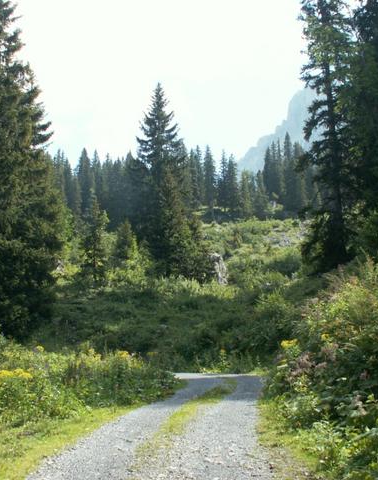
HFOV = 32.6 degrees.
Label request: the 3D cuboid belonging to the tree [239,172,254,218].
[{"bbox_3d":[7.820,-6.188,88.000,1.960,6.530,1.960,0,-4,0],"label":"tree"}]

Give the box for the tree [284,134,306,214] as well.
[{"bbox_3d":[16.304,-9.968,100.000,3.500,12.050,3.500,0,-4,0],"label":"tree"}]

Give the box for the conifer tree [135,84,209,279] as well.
[{"bbox_3d":[-1.173,-4.159,46.000,5.420,13.790,5.420,0,-4,0],"label":"conifer tree"}]

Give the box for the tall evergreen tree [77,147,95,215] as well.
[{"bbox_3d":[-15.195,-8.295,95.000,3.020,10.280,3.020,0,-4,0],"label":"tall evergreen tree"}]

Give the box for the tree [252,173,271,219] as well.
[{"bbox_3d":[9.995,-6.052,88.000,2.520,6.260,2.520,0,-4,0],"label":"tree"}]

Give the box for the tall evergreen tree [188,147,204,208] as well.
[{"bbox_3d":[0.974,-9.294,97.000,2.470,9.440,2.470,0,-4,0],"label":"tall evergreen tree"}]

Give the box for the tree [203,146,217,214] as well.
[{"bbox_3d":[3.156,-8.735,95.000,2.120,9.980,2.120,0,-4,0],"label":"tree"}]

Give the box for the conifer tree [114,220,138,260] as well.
[{"bbox_3d":[-4.220,0.033,43.000,1.640,2.920,1.640,0,-4,0],"label":"conifer tree"}]

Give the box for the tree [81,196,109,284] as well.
[{"bbox_3d":[-5.635,0.030,39.000,1.740,5.300,1.740,0,-4,0],"label":"tree"}]

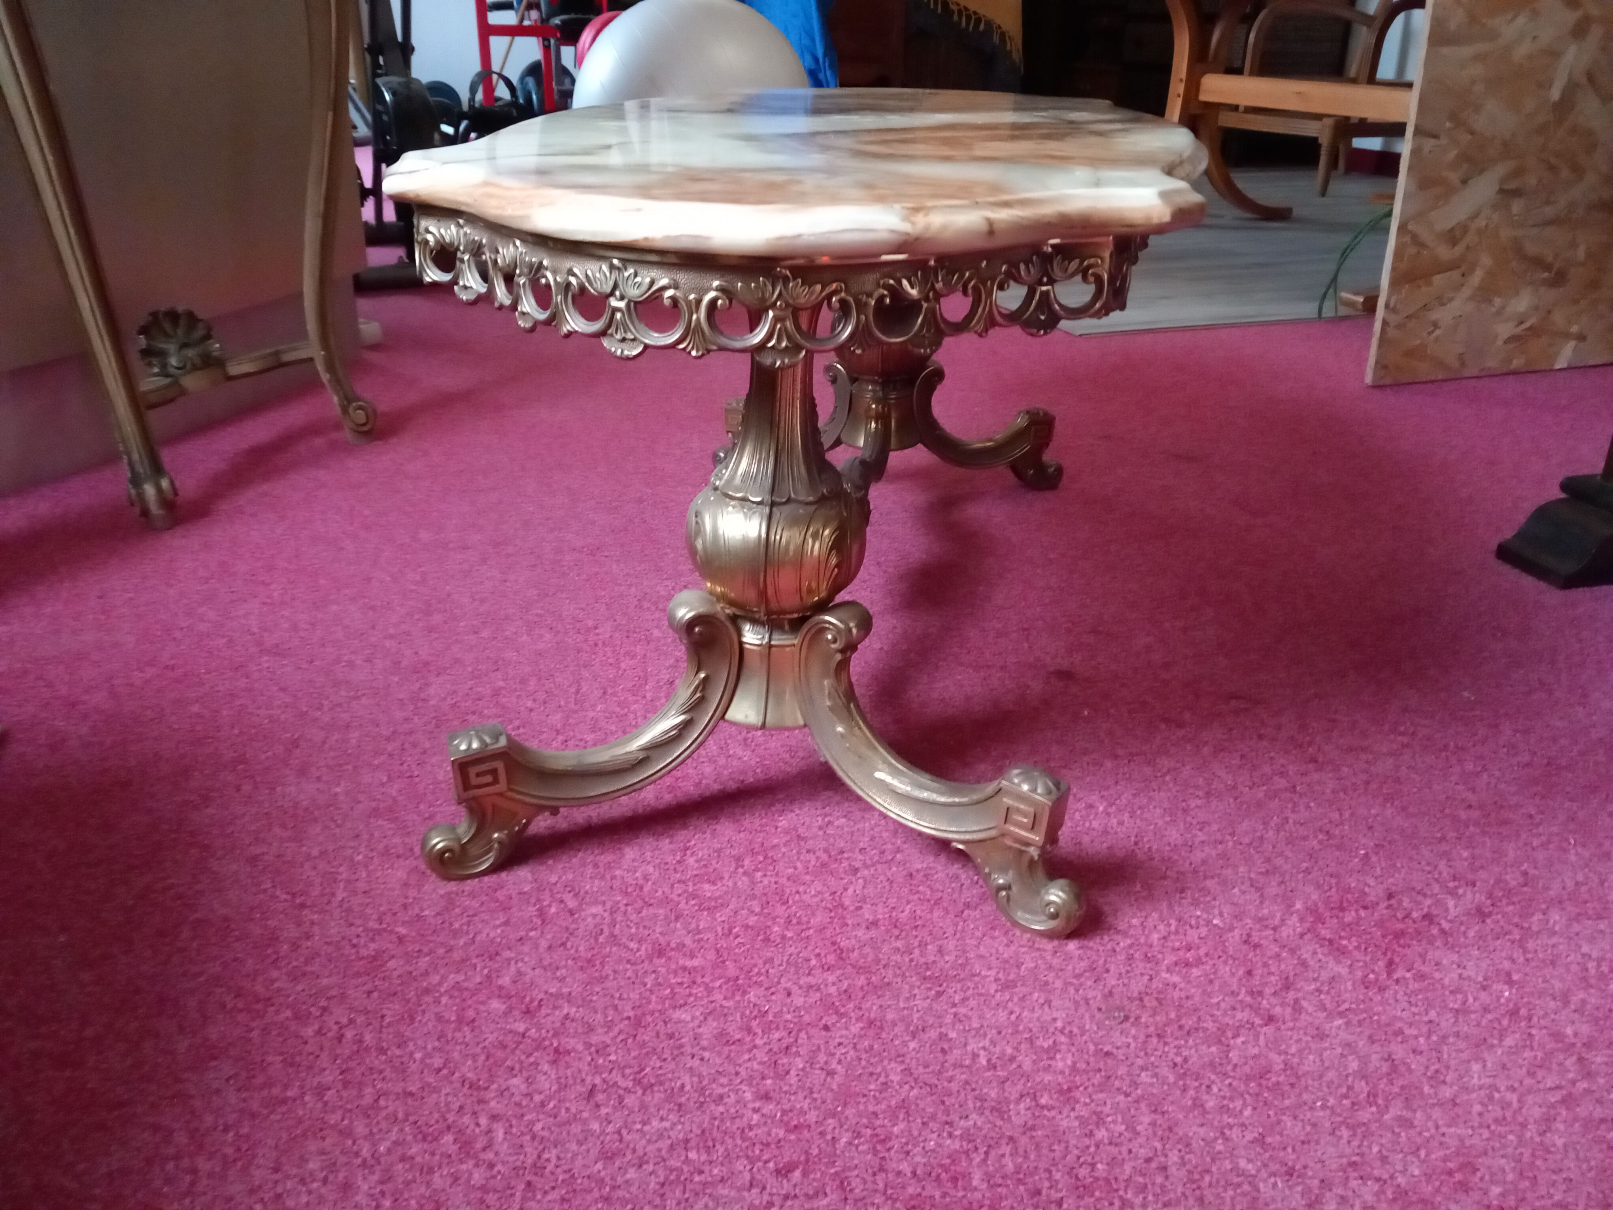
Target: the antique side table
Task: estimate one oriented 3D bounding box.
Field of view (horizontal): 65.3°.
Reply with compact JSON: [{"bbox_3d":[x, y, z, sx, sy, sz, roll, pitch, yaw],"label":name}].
[{"bbox_3d":[0.037,-0.181,1.112,0.562,0.458,1.030,4,25,8],"label":"antique side table"}]

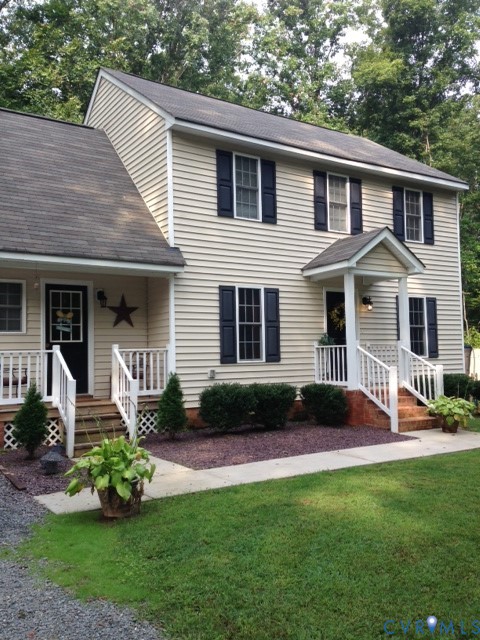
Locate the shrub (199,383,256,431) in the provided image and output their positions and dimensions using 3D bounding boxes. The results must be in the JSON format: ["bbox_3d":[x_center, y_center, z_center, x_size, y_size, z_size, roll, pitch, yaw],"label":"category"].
[{"bbox_3d":[-0.210,1.512,10.656,1.020,0.850,0.940,-1,-4,0],"label":"shrub"}]

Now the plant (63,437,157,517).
[{"bbox_3d":[-1.246,1.492,5.946,0.880,0.790,0.860,1,-4,-34],"label":"plant"}]

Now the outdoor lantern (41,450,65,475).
[{"bbox_3d":[-2.358,1.777,7.688,0.290,0.290,0.290,1,-4,-34],"label":"outdoor lantern"}]

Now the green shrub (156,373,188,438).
[{"bbox_3d":[-1.109,1.408,10.061,0.530,1.090,0.530,-1,-4,0],"label":"green shrub"}]

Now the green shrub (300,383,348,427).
[{"bbox_3d":[1.617,1.629,11.752,0.900,0.850,0.880,-1,-4,0],"label":"green shrub"}]

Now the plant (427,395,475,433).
[{"bbox_3d":[3.931,1.756,11.401,0.820,0.680,0.820,1,-4,-34],"label":"plant"}]

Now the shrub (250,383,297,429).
[{"bbox_3d":[0.605,1.567,11.163,0.900,0.850,0.830,-1,-4,0],"label":"shrub"}]

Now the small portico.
[{"bbox_3d":[2.894,0.117,12.590,2.280,4.070,2.240,1,-4,-34],"label":"small portico"}]

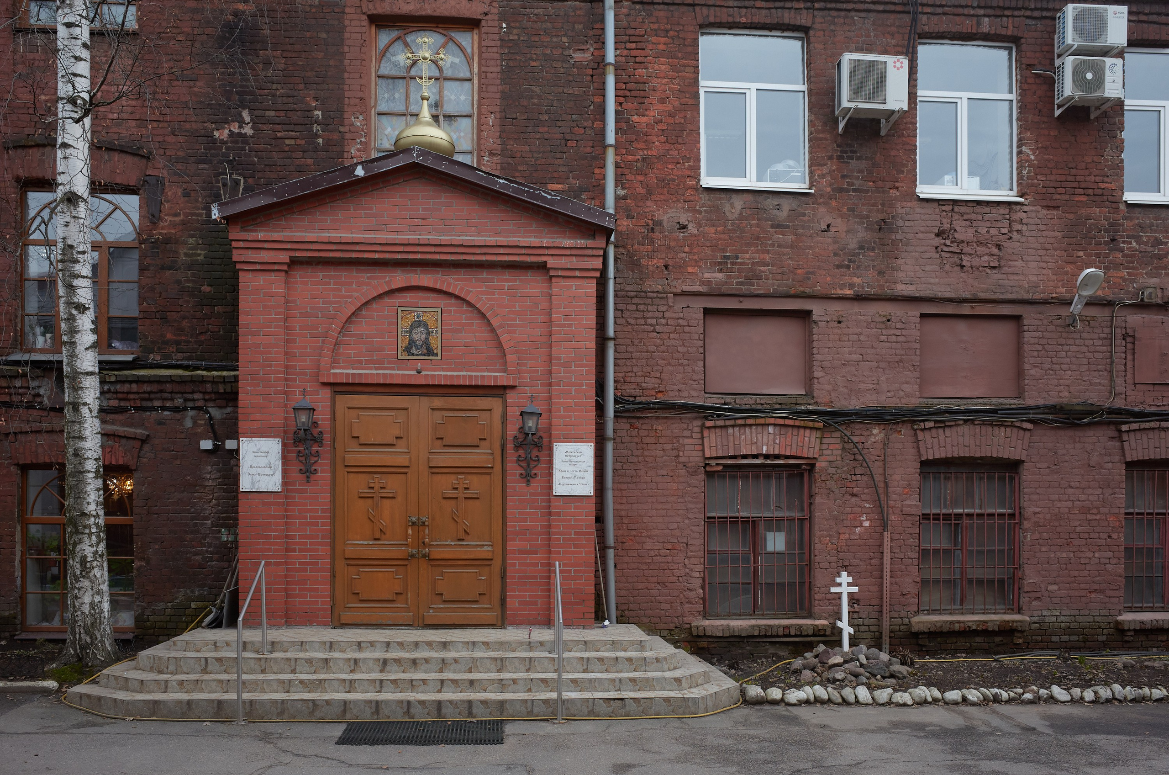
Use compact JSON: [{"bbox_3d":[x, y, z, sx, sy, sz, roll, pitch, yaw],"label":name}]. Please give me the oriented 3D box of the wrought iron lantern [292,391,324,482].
[{"bbox_3d":[-3.116,0.539,10.230,0.340,1.040,0.350,0,-1,-4],"label":"wrought iron lantern"}]

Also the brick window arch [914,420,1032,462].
[{"bbox_3d":[5.121,0.704,11.960,1.620,0.530,0.160,0,-1,-4],"label":"brick window arch"}]

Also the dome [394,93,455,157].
[{"bbox_3d":[-1.932,-3.106,11.000,0.745,0.900,0.745,0,-1,-4],"label":"dome"}]

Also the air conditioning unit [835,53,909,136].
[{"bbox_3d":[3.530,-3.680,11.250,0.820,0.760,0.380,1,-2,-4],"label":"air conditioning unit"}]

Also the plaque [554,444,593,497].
[{"bbox_3d":[-0.125,0.962,10.636,0.470,0.610,0.030,1,-2,-4],"label":"plaque"}]

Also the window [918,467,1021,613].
[{"bbox_3d":[5.097,2.017,12.030,1.360,1.970,0.120,0,-1,-4],"label":"window"}]

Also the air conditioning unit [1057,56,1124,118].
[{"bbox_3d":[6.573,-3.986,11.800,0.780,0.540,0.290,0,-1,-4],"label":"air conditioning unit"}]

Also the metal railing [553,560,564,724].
[{"bbox_3d":[-0.270,2.510,9.100,0.060,1.440,0.900,1,-2,-4],"label":"metal railing"}]

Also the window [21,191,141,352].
[{"bbox_3d":[-6.026,-1.388,10.858,1.350,1.950,0.150,1,-2,-4],"label":"window"}]

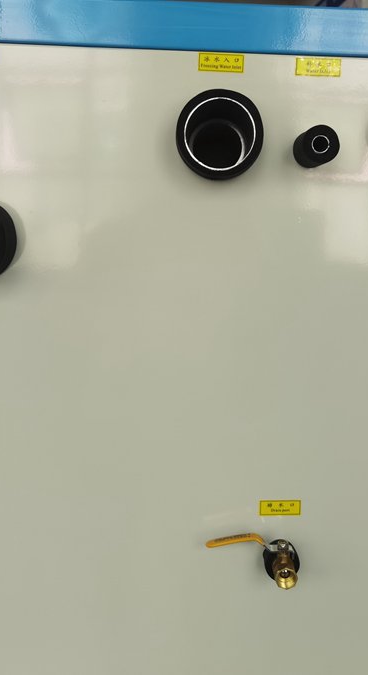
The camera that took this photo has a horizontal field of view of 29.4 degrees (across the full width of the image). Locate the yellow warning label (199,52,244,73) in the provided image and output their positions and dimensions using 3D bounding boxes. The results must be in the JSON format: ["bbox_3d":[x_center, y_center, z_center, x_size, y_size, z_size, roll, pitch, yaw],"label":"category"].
[{"bbox_3d":[0.043,-0.315,0.806,0.052,0.019,0.002,2,9,-2],"label":"yellow warning label"}]

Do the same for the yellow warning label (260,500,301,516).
[{"bbox_3d":[0.123,0.217,0.890,0.052,0.020,0.002,0,9,-2],"label":"yellow warning label"}]

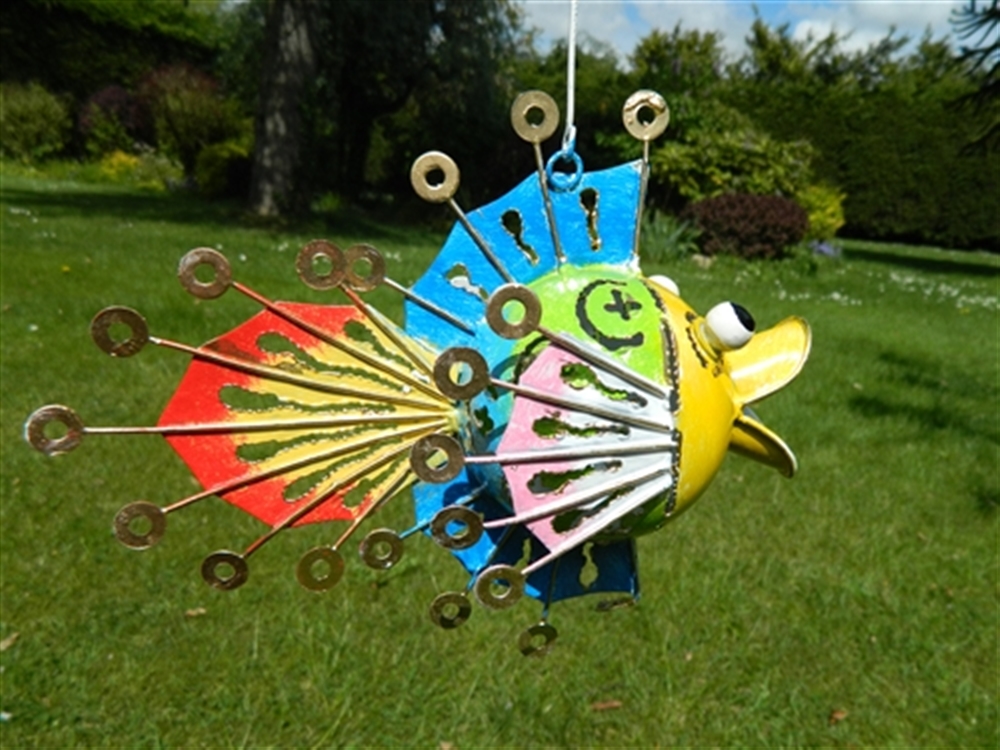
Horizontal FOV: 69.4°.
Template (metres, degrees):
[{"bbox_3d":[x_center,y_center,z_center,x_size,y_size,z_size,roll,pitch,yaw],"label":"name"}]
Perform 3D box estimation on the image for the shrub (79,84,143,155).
[{"bbox_3d":[-9.723,-6.313,18.107,1.427,1.777,1.356,-8,21,-26],"label":"shrub"}]

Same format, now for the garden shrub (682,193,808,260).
[{"bbox_3d":[3.264,-1.997,9.670,1.601,0.835,1.281,7,19,17],"label":"garden shrub"}]

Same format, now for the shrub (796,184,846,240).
[{"bbox_3d":[4.297,-2.196,9.885,0.789,0.834,0.789,9,20,22],"label":"shrub"}]

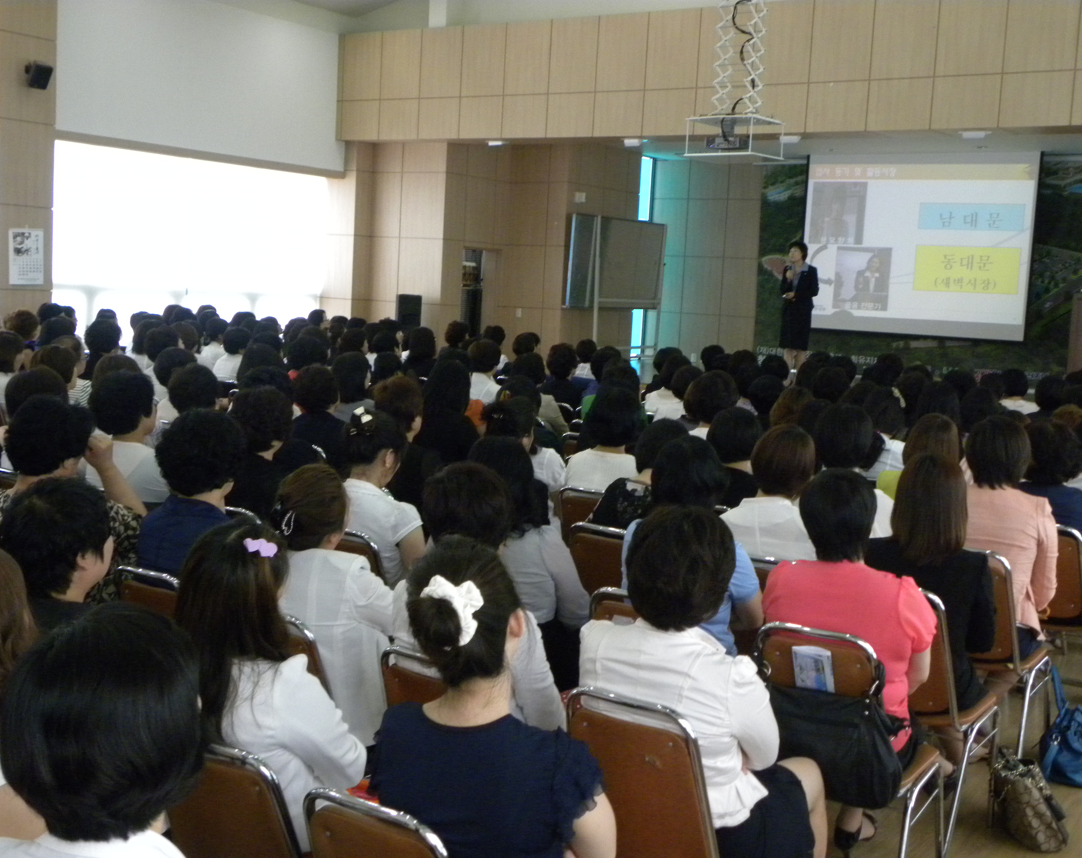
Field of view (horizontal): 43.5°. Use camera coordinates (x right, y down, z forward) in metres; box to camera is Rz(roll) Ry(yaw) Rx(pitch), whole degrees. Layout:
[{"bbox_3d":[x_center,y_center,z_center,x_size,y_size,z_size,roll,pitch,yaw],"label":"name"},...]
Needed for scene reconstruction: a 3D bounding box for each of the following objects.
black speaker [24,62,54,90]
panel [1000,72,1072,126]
[{"bbox_3d":[-5.469,-3.853,14.806,0.200,0.280,0.220,33,21,29],"label":"black speaker"},{"bbox_3d":[4.422,-2.943,12.091,0.625,0.476,0.030,7,7,33],"label":"panel"}]

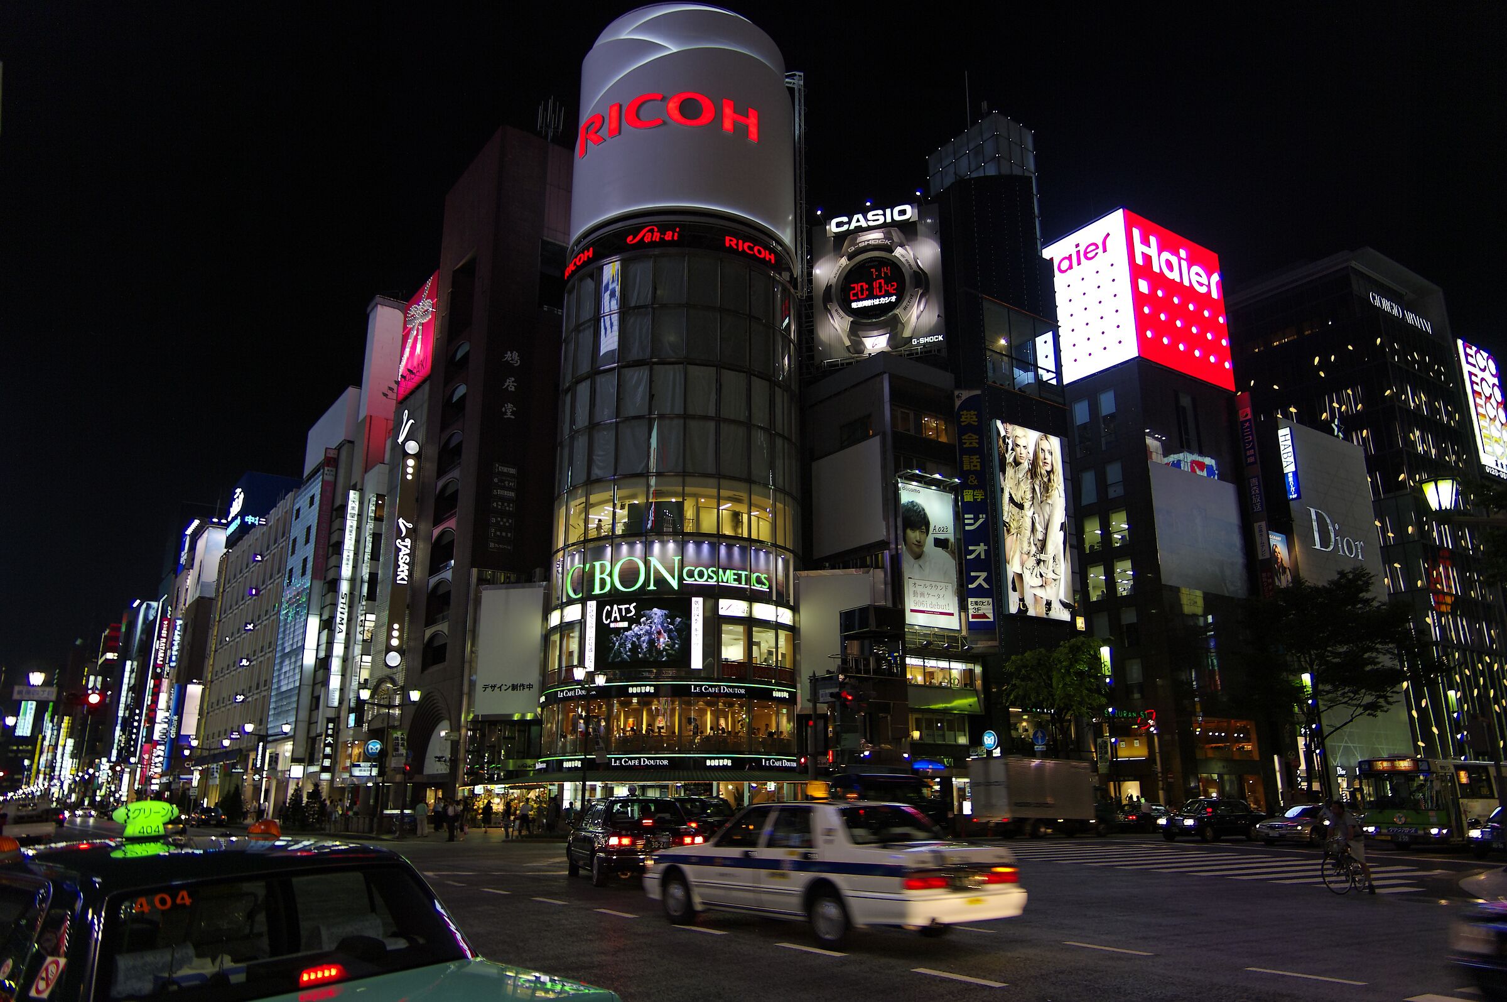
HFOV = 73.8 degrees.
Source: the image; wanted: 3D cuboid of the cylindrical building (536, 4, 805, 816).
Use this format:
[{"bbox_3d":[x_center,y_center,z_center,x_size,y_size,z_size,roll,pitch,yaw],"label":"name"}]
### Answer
[{"bbox_3d":[-4.022,-7.185,54.408,12.570,48.000,12.570,0,-17,0],"label":"cylindrical building"}]

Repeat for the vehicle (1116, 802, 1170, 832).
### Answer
[{"bbox_3d":[19.002,14.723,46.721,4.600,1.460,1.700,11,-20,-34],"label":"vehicle"}]

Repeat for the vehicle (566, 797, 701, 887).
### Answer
[{"bbox_3d":[-2.499,6.708,19.825,1.700,1.500,4.700,5,-18,-18],"label":"vehicle"}]

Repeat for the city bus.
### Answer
[{"bbox_3d":[25.178,10.482,35.134,10.500,2.950,2.490,11,-20,-34],"label":"city bus"}]

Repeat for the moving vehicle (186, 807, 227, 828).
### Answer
[{"bbox_3d":[-39.014,22.627,71.783,1.700,1.450,4.600,11,-20,-34],"label":"moving vehicle"}]

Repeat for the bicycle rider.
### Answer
[{"bbox_3d":[10.035,5.770,16.878,0.620,1.520,1.600,-16,-23,42],"label":"bicycle rider"}]

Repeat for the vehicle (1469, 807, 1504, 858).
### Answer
[{"bbox_3d":[21.071,8.784,26.984,4.650,1.480,1.700,11,-20,-34],"label":"vehicle"}]

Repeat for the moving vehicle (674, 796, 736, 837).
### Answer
[{"bbox_3d":[-1.417,9.315,28.528,1.700,1.500,4.650,-6,-18,19],"label":"moving vehicle"}]

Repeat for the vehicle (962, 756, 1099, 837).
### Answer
[{"bbox_3d":[12.147,12.555,42.678,6.300,3.100,2.100,11,-20,-34],"label":"vehicle"}]

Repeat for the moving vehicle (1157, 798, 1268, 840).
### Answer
[{"bbox_3d":[17.933,12.345,39.110,4.700,1.520,1.700,11,-20,-34],"label":"moving vehicle"}]

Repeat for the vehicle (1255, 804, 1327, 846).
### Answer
[{"bbox_3d":[19.634,11.114,34.857,4.750,1.430,1.760,11,-20,-34],"label":"vehicle"}]

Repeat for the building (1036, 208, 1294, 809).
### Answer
[{"bbox_3d":[30.429,1.450,78.922,14.500,44.300,12.000,11,-20,-34],"label":"building"}]

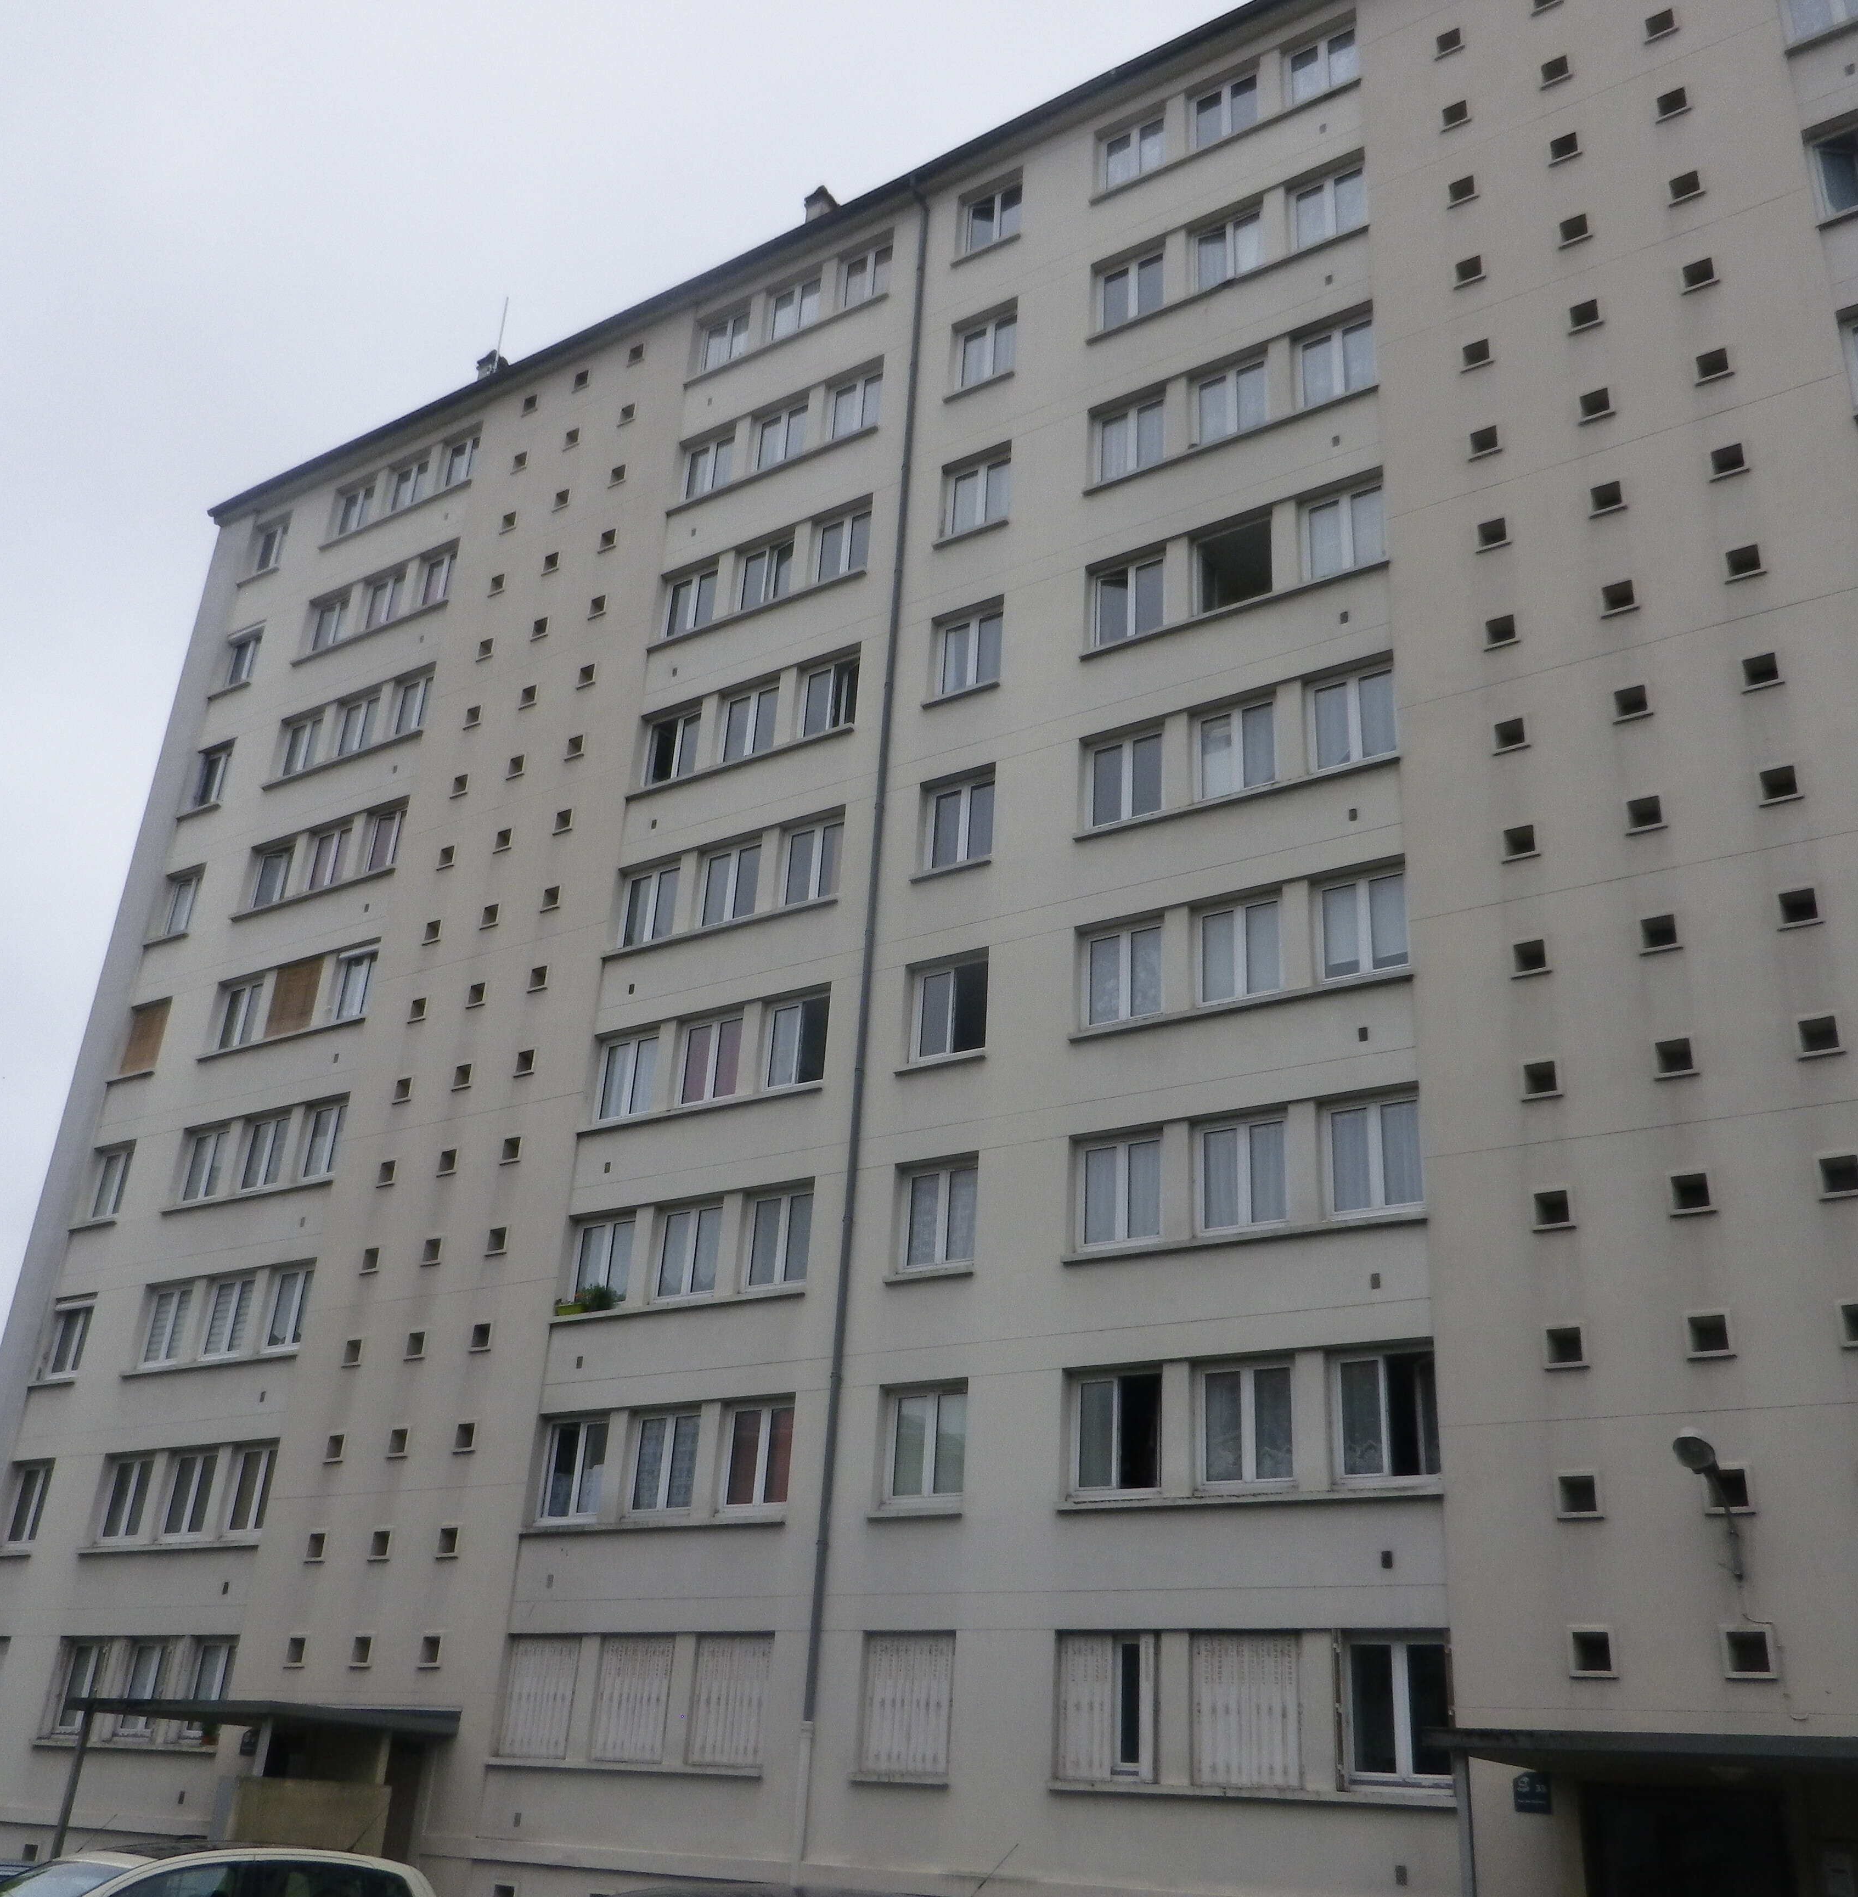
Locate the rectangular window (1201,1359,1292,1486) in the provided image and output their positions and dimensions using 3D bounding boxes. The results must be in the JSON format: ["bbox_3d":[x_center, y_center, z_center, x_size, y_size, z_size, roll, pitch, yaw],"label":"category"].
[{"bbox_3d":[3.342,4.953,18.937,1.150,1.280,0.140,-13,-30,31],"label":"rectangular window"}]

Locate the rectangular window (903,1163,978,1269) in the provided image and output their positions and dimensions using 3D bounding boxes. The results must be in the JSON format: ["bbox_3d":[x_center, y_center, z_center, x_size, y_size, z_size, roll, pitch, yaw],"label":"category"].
[{"bbox_3d":[0.163,3.250,22.031,1.108,1.289,0.140,-13,-30,31],"label":"rectangular window"}]

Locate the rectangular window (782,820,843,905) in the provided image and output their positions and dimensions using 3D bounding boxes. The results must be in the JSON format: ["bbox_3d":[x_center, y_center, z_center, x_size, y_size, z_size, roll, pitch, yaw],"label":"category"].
[{"bbox_3d":[-1.551,-1.171,25.563,1.130,1.320,0.120,-13,-30,31],"label":"rectangular window"}]

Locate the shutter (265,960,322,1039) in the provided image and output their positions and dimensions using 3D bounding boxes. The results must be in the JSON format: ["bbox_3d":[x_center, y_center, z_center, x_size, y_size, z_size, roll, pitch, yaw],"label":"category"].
[{"bbox_3d":[-10.732,0.837,31.060,1.232,1.287,0.080,-13,-30,31],"label":"shutter"}]

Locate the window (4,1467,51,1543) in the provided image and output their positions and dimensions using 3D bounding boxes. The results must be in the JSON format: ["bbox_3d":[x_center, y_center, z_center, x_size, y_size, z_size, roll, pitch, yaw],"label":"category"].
[{"bbox_3d":[-14.640,9.082,29.876,1.108,1.289,0.140,-13,-30,31],"label":"window"}]

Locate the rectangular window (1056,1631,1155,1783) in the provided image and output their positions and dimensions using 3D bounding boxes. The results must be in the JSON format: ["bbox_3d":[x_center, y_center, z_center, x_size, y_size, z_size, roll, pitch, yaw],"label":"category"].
[{"bbox_3d":[1.881,7.624,18.364,1.191,1.346,0.160,-13,-30,31],"label":"rectangular window"}]

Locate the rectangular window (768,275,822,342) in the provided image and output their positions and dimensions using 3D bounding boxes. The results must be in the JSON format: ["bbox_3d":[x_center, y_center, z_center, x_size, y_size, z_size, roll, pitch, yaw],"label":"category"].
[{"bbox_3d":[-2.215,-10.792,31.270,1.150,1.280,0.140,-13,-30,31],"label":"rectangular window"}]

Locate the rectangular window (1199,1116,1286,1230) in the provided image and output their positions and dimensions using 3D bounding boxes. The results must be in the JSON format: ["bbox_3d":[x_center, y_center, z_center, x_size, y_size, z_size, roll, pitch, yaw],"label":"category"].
[{"bbox_3d":[3.475,2.490,19.949,1.130,1.320,0.120,-13,-30,31],"label":"rectangular window"}]

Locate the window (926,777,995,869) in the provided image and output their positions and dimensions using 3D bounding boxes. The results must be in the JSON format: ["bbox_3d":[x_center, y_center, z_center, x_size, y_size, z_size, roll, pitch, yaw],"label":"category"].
[{"bbox_3d":[0.470,-1.635,24.299,1.130,1.320,0.120,-13,-30,31],"label":"window"}]

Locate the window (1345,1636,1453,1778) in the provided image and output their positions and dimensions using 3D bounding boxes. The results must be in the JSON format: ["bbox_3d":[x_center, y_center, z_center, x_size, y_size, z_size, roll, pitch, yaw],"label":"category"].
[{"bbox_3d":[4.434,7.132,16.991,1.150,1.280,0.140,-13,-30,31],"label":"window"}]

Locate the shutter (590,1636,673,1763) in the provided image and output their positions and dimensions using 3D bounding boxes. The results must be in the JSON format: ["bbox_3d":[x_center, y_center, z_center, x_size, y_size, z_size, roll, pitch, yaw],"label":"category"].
[{"bbox_3d":[-3.499,8.919,21.765,1.170,1.360,0.090,-13,-30,31],"label":"shutter"}]

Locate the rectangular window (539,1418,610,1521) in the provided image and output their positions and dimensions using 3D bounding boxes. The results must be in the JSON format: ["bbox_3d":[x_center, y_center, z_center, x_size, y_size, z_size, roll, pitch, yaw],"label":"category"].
[{"bbox_3d":[-4.504,6.718,23.638,1.224,1.251,0.120,-13,-30,31],"label":"rectangular window"}]

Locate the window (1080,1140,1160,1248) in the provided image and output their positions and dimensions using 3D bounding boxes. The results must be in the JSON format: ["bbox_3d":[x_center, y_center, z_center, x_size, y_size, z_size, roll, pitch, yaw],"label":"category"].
[{"bbox_3d":[2.214,2.780,20.737,1.130,1.320,0.120,-13,-30,31],"label":"window"}]

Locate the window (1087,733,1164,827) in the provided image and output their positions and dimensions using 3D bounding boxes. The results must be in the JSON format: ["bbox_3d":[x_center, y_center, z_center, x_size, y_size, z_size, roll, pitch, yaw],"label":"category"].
[{"bbox_3d":[2.506,-2.147,23.267,1.100,1.251,0.130,-12,-29,31],"label":"window"}]

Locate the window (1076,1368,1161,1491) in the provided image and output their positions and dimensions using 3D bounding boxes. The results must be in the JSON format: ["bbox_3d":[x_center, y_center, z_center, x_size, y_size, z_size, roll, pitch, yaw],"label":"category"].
[{"bbox_3d":[2.049,5.229,19.604,1.108,1.289,0.140,-13,-30,31],"label":"window"}]

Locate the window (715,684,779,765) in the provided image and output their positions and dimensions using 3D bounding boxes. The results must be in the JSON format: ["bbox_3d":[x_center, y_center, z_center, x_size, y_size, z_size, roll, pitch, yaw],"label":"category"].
[{"bbox_3d":[-2.724,-3.377,27.621,1.110,1.251,0.130,-12,-29,31],"label":"window"}]

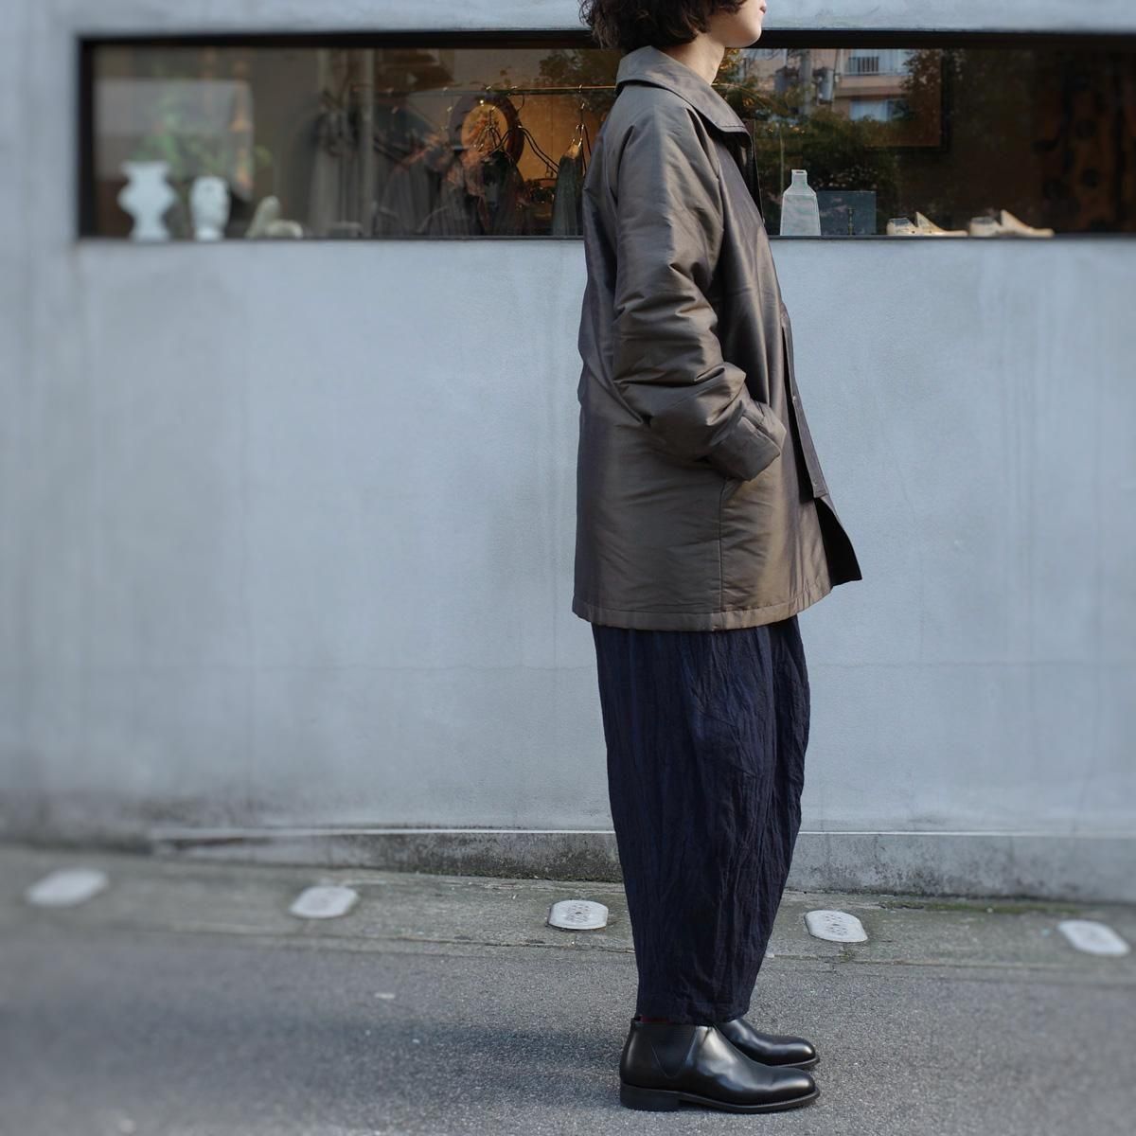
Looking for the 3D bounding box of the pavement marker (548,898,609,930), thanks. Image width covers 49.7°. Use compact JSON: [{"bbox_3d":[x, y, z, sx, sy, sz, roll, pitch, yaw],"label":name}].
[{"bbox_3d":[0.026,0.785,2.780,0.132,0.019,0.190,3,2,3],"label":"pavement marker"}]

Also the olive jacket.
[{"bbox_3d":[0.224,-0.352,1.815,0.430,0.860,0.530,0,1,2],"label":"olive jacket"}]

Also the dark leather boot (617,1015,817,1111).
[{"bbox_3d":[0.216,0.697,1.750,0.283,0.128,0.105,0,1,1],"label":"dark leather boot"}]

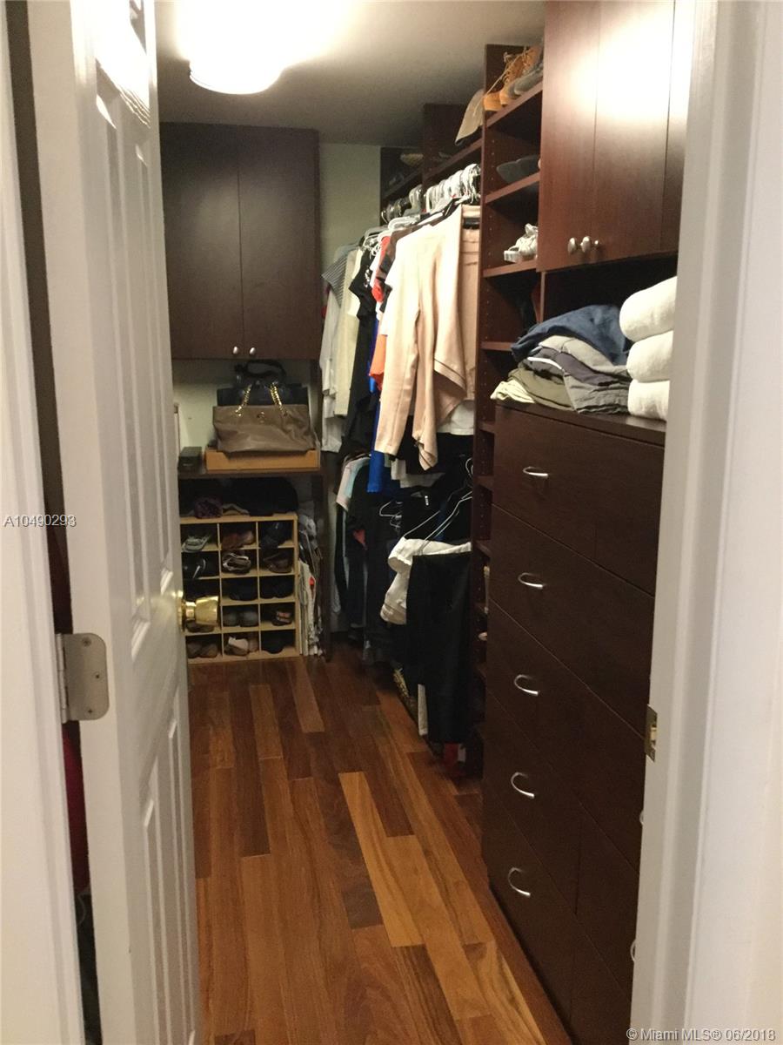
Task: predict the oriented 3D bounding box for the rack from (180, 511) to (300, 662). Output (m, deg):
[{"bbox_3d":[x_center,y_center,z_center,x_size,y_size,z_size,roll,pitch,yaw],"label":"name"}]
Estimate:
[{"bbox_3d":[-0.650,0.250,3.970,0.480,0.605,0.295,-2,12,-11],"label":"rack"}]

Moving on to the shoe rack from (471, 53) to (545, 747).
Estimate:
[{"bbox_3d":[0.469,-0.194,2.473,0.360,2.085,0.515,-2,12,-11],"label":"shoe rack"}]

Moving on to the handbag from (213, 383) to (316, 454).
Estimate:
[{"bbox_3d":[-0.521,-0.421,3.807,0.400,0.283,0.150,-2,12,-11],"label":"handbag"}]

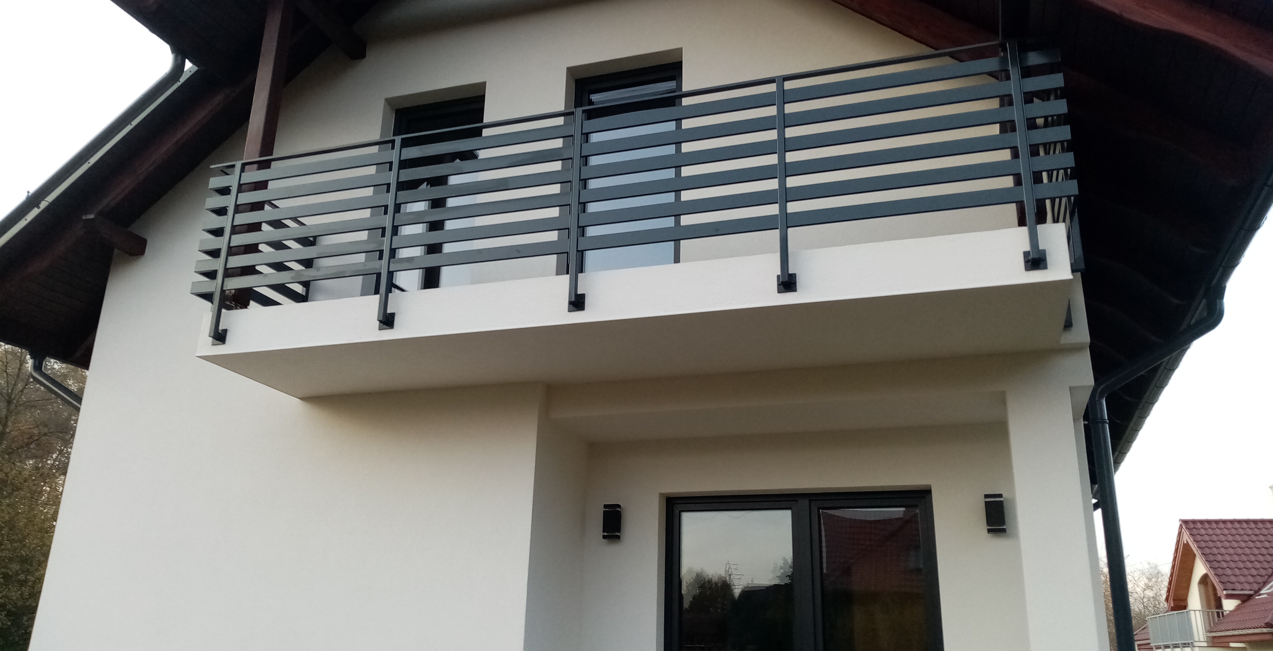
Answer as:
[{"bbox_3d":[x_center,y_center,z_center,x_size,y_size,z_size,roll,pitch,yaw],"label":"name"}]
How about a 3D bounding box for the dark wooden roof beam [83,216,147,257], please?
[{"bbox_3d":[-4.455,-0.766,8.152,0.150,0.155,0.550,-5,-19,18],"label":"dark wooden roof beam"}]

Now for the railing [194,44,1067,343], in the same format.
[{"bbox_3d":[-0.216,-0.527,6.151,5.456,1.297,1.196,-5,-19,18],"label":"railing"}]

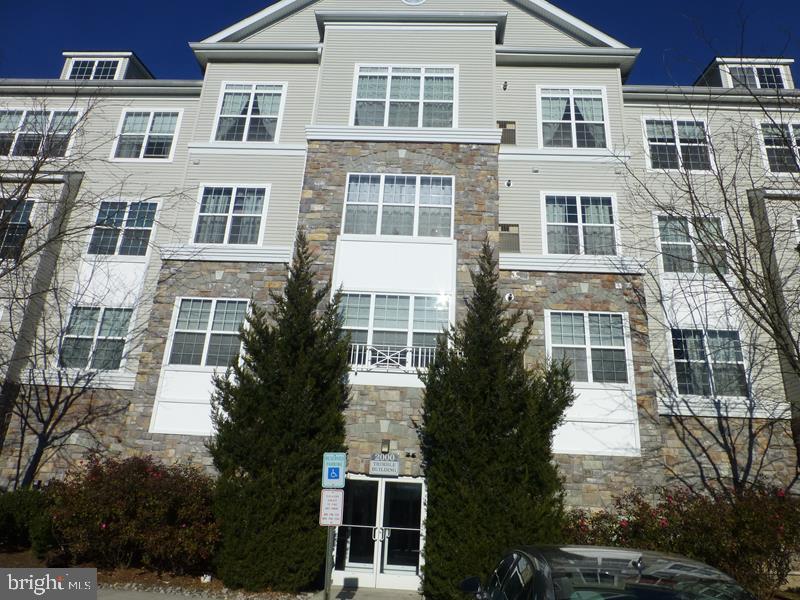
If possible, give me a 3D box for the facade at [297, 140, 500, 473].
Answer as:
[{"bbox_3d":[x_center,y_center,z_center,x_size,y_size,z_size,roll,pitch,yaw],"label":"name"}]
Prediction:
[{"bbox_3d":[-0.155,0.403,13.192,5.068,9.520,0.500,2,-20,4],"label":"facade"}]

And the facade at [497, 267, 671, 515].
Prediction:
[{"bbox_3d":[4.108,2.393,12.962,3.596,6.415,0.450,2,-20,4],"label":"facade"}]

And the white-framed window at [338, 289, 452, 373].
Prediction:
[{"bbox_3d":[-0.188,0.710,12.850,2.720,1.857,0.180,2,-20,4],"label":"white-framed window"}]

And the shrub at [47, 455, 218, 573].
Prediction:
[{"bbox_3d":[-5.361,4.220,11.122,3.503,2.165,1.800,2,-20,4],"label":"shrub"}]

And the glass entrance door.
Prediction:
[{"bbox_3d":[-0.437,4.773,11.504,1.897,2.145,0.160,2,-20,4],"label":"glass entrance door"}]

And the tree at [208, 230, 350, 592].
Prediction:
[{"bbox_3d":[-2.443,1.851,11.438,2.857,7.303,2.700,2,-20,4],"label":"tree"}]

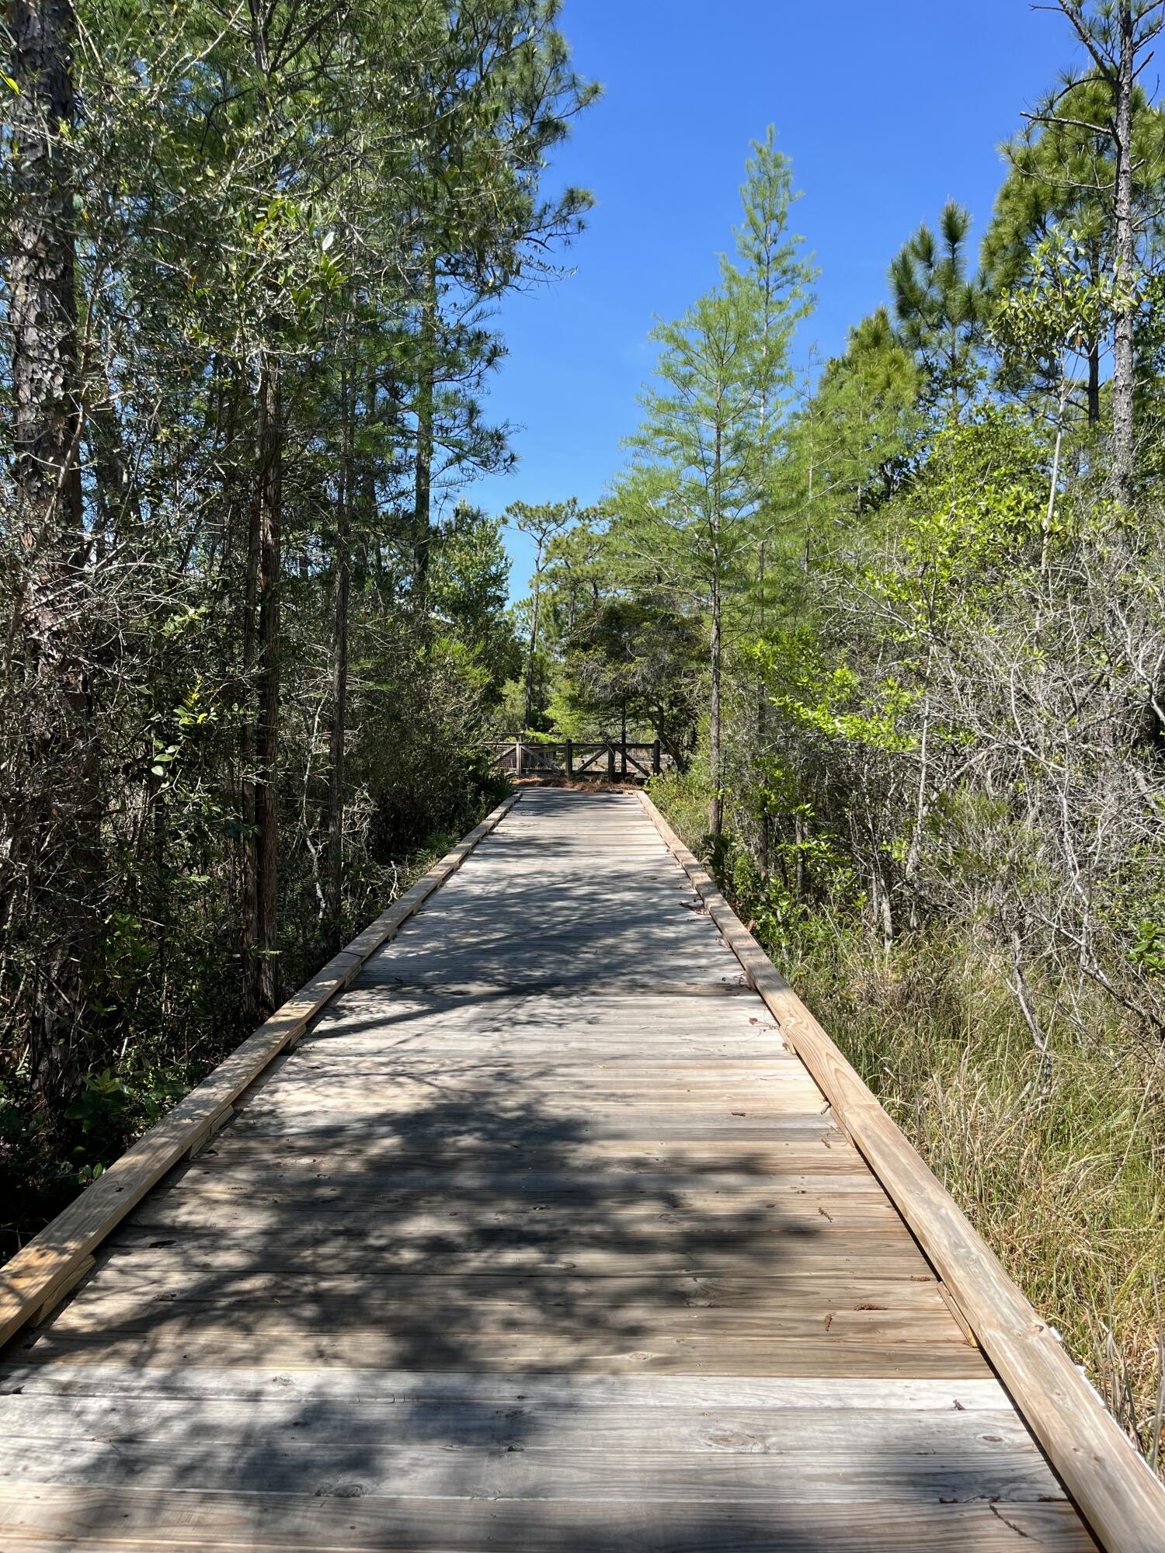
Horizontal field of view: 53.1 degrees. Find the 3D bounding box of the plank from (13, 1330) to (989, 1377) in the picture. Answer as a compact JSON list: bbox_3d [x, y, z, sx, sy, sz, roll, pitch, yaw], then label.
[{"bbox_3d":[-0.183,1.288,2.562,2.380,0.038,0.143,0,3,1],"label":"plank"}]

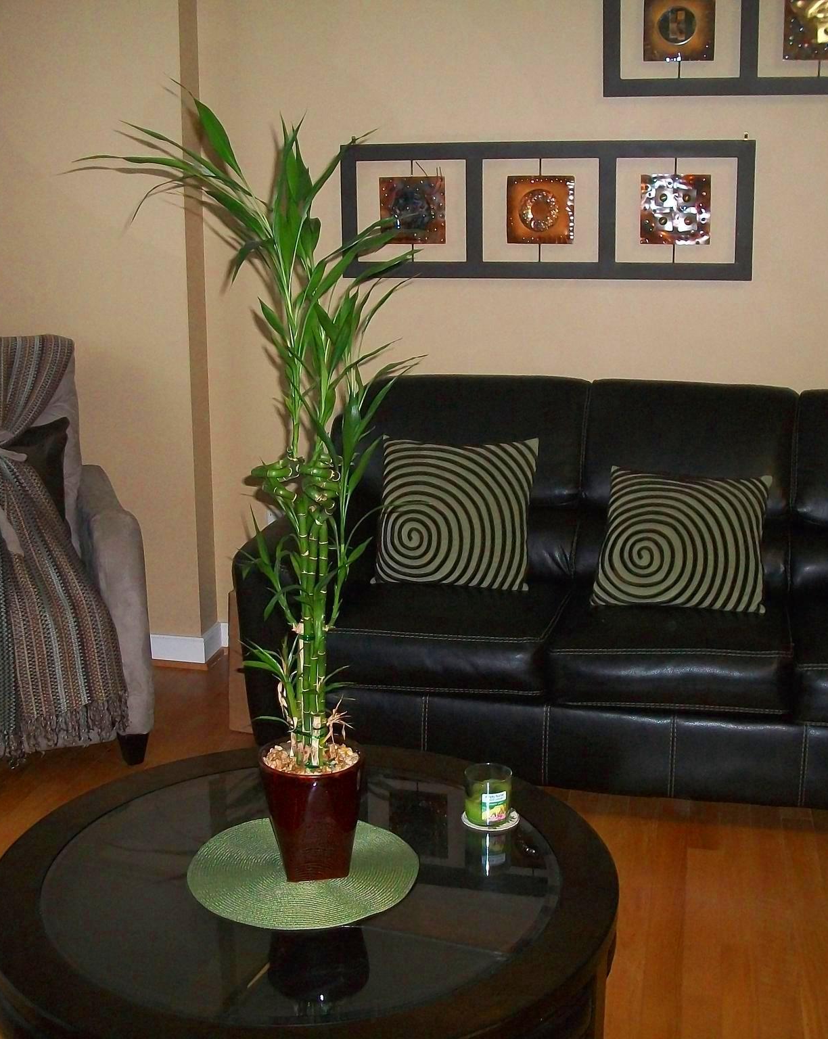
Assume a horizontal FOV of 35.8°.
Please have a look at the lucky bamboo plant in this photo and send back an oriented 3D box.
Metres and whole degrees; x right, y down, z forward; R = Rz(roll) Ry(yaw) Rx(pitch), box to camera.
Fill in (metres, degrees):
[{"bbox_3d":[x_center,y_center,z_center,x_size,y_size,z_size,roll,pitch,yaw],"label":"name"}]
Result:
[{"bbox_3d":[-0.234,-0.096,1.900,0.465,1.010,0.369,0,12,0],"label":"lucky bamboo plant"}]

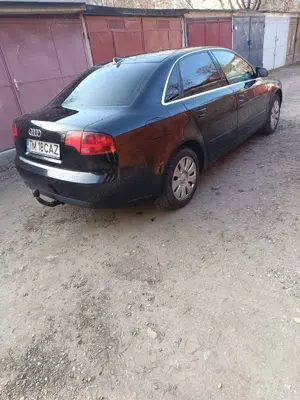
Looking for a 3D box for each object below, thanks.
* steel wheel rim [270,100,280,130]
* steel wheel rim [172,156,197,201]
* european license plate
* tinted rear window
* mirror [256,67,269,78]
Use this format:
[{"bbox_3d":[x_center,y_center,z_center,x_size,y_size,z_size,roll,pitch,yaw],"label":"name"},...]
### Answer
[{"bbox_3d":[1.958,-1.364,4.465,0.130,0.436,0.436,15,36,37],"label":"steel wheel rim"},{"bbox_3d":[0.304,-0.214,2.745,0.130,0.436,0.436,15,36,37],"label":"steel wheel rim"},{"bbox_3d":[-0.918,-0.448,2.384,0.520,0.112,0.015,15,23,37],"label":"european license plate"},{"bbox_3d":[-0.446,-1.133,2.752,1.110,0.080,0.580,15,68,37],"label":"tinted rear window"},{"bbox_3d":[1.405,-1.620,3.550,0.200,0.135,0.110,15,36,37],"label":"mirror"}]

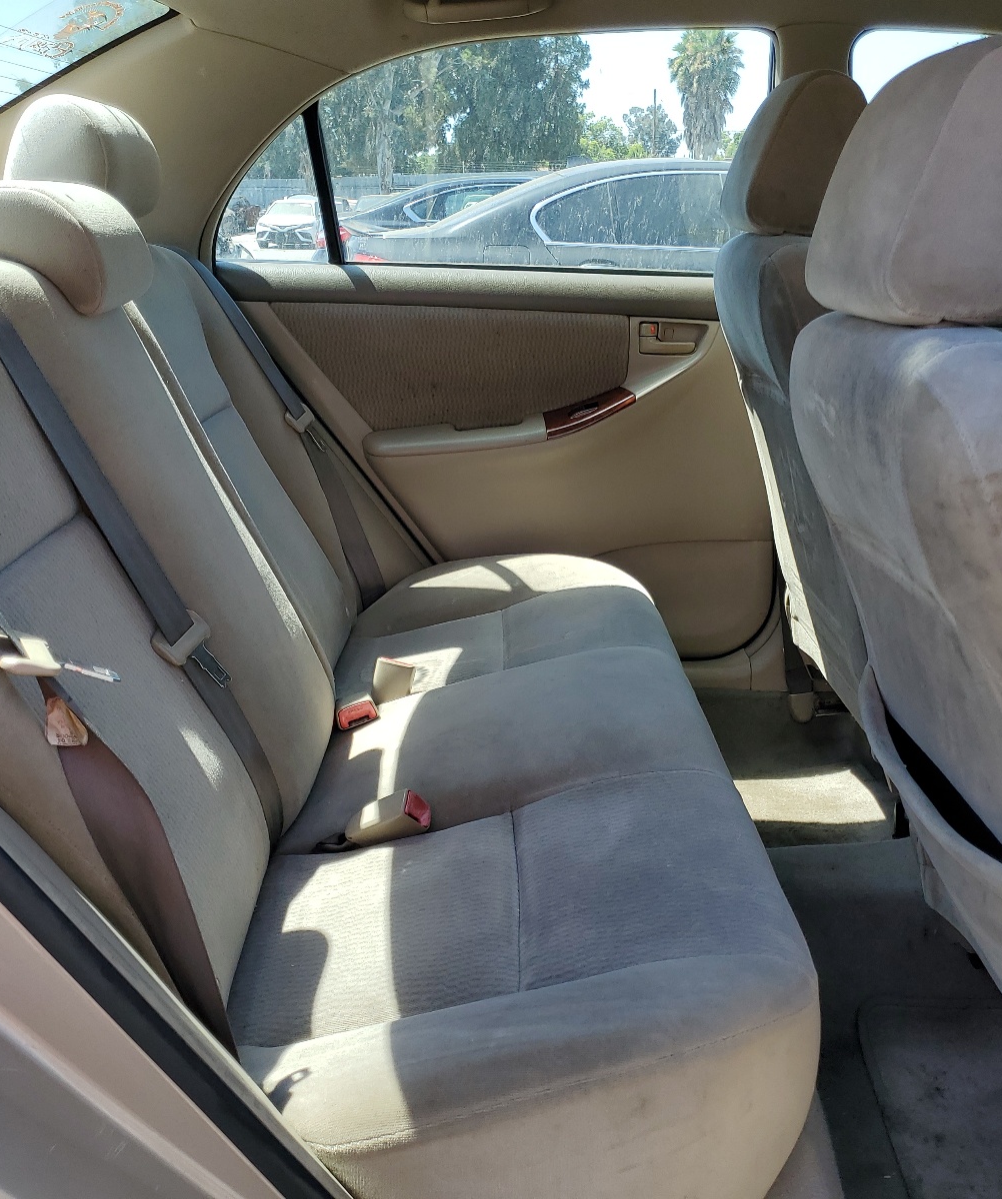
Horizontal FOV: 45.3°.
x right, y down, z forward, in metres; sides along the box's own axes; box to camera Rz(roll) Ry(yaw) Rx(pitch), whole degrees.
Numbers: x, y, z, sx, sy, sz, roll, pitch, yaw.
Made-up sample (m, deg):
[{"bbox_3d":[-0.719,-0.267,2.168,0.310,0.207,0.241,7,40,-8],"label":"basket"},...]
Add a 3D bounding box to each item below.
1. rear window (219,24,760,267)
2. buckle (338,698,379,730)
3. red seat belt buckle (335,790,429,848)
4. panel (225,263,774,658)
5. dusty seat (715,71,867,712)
[{"bbox_3d":[-0.010,-0.719,1.952,0.895,0.370,0.080,0,19,-1],"label":"rear window"},{"bbox_3d":[-0.201,0.156,1.689,0.047,0.028,0.075,-17,10,-7],"label":"buckle"},{"bbox_3d":[-0.131,0.256,1.386,0.090,0.036,0.031,-25,34,29],"label":"red seat belt buckle"},{"bbox_3d":[-0.008,-0.223,2.128,0.900,0.713,0.110,0,19,-1],"label":"panel"},{"bbox_3d":[0.718,-0.237,1.848,0.795,1.050,0.470,0,19,-1],"label":"dusty seat"}]

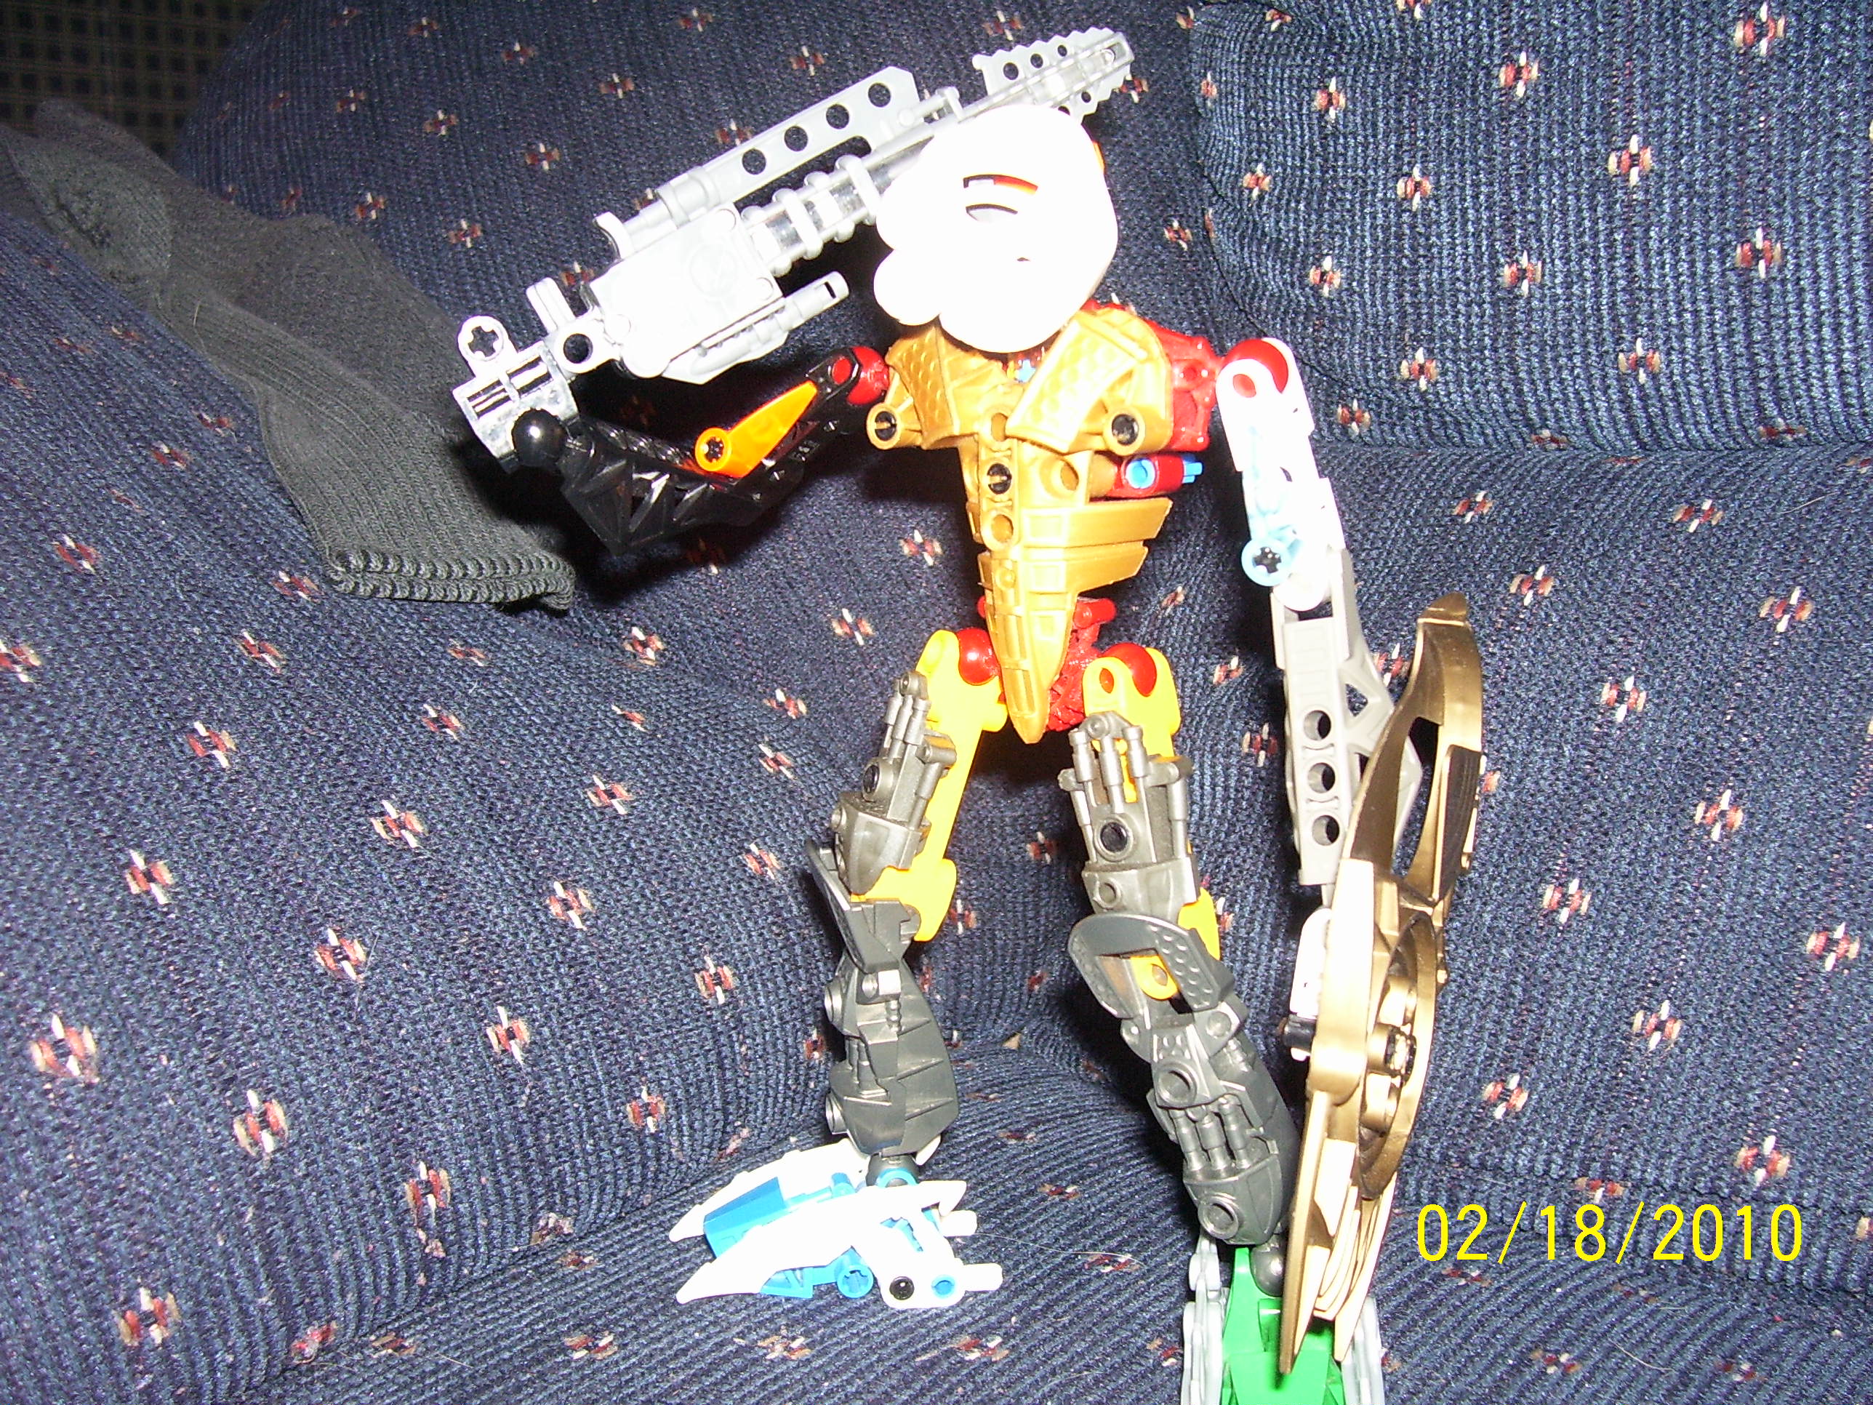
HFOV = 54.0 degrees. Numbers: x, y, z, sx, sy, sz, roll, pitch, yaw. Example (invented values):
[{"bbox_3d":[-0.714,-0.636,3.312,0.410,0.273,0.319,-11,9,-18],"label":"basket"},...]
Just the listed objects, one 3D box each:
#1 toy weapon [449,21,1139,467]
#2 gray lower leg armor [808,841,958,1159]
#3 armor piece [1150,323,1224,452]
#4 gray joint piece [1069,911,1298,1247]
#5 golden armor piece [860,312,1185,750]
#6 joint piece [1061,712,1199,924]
[{"bbox_3d":[-0.024,-0.087,0.325,0.136,0.034,0.018,-34,0,-19],"label":"toy weapon"},{"bbox_3d":[-0.009,0.051,0.320,0.022,0.057,0.020,-3,8,-22],"label":"gray lower leg armor"},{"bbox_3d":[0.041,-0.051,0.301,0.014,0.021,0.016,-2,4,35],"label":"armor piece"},{"bbox_3d":[0.040,0.060,0.298,0.020,0.057,0.022,-20,-8,24],"label":"gray joint piece"},{"bbox_3d":[0.013,-0.027,0.296,0.051,0.069,0.025,-2,4,35],"label":"golden armor piece"},{"bbox_3d":[0.032,0.019,0.303,0.020,0.036,0.012,-10,-3,32],"label":"joint piece"}]

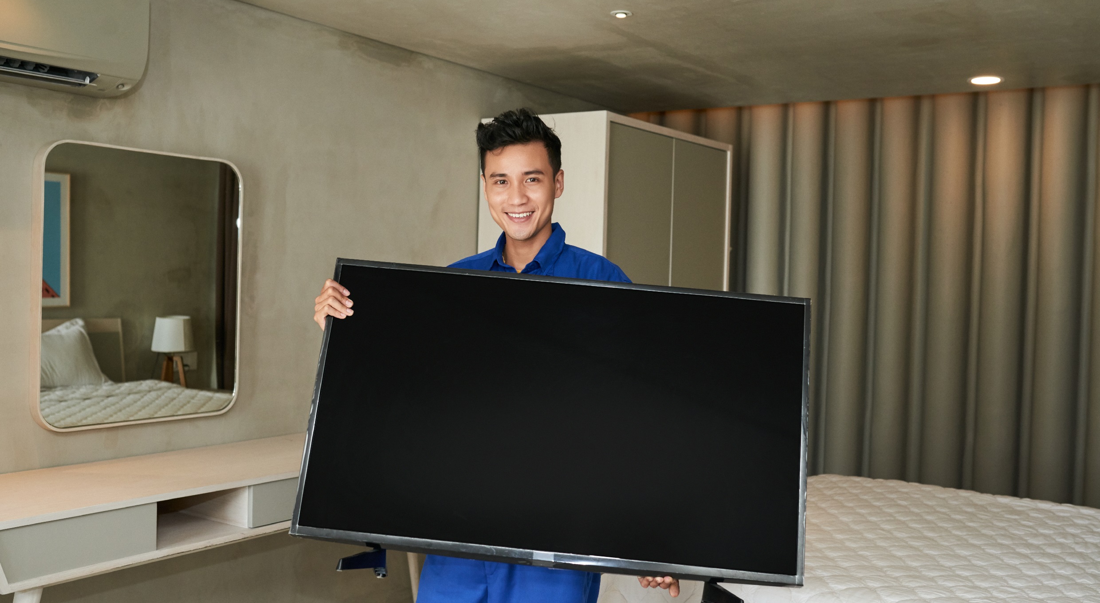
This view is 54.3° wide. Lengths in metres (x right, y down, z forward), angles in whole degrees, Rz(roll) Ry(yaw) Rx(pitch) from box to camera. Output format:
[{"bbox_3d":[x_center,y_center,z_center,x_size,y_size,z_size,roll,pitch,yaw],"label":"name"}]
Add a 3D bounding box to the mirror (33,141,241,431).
[{"bbox_3d":[-1.188,-0.043,3.143,0.051,0.797,0.667,3,2,34],"label":"mirror"}]

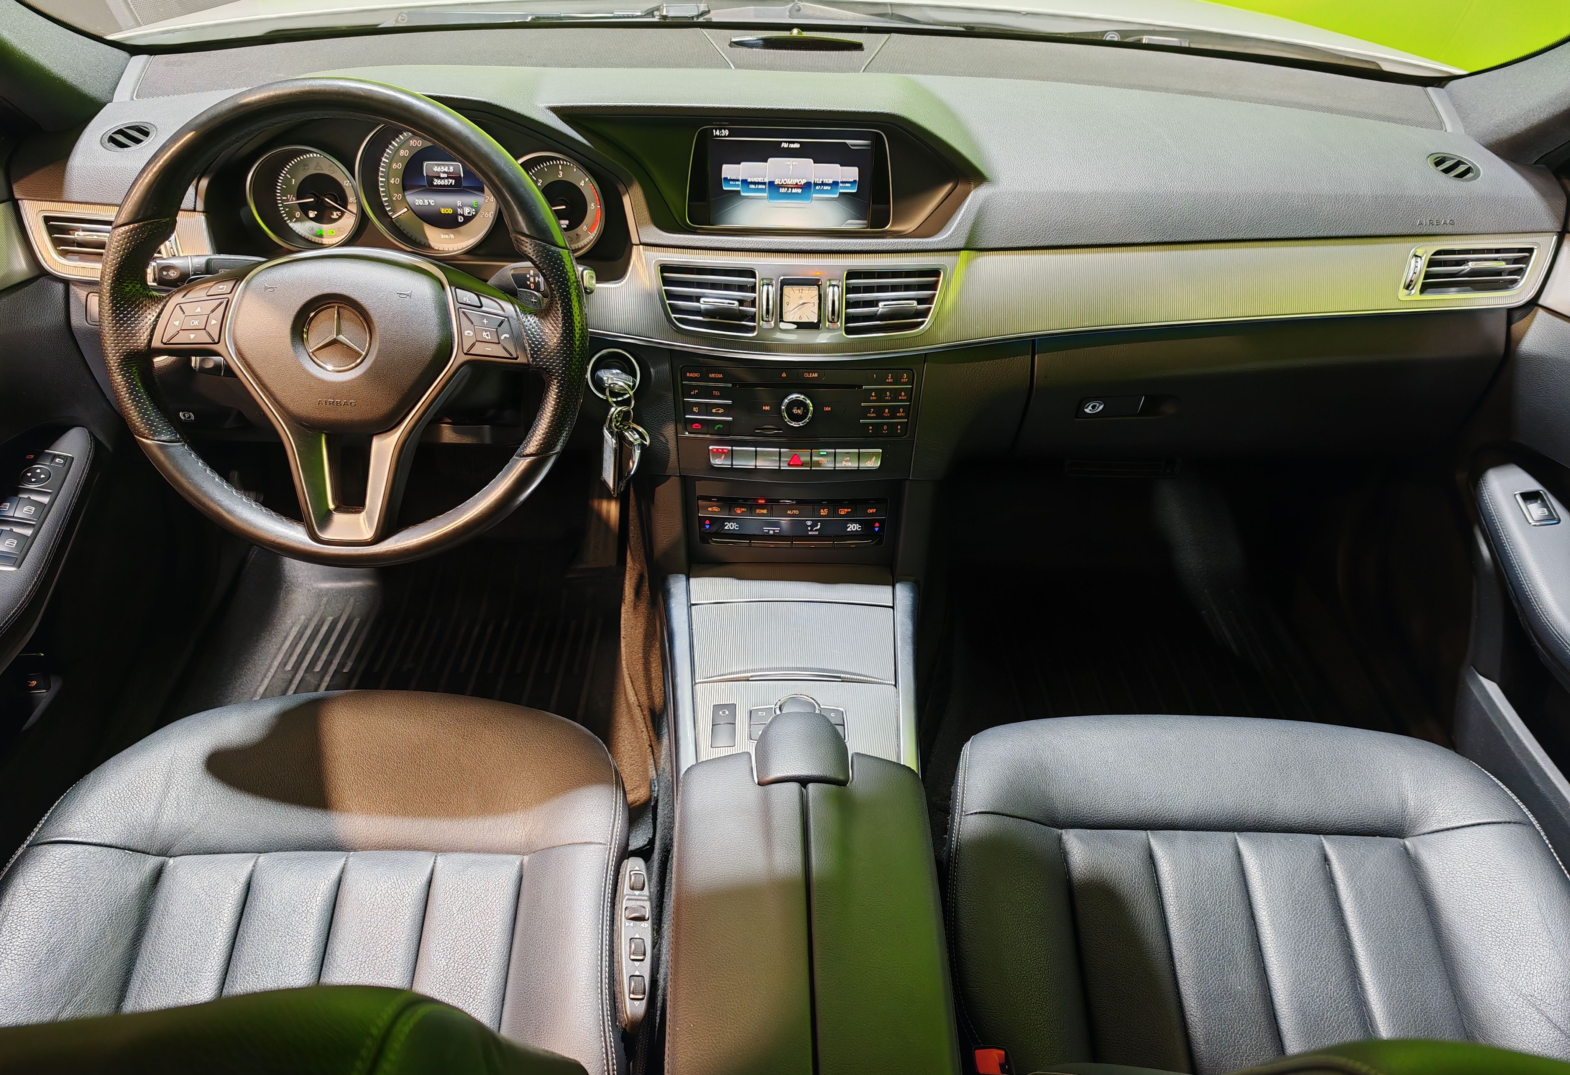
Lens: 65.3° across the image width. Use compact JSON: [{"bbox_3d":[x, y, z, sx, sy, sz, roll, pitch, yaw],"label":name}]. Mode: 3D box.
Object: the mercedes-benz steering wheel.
[{"bbox_3d":[-0.343,-0.164,0.976,0.376,0.376,0.100,2,12,-2],"label":"mercedes-benz steering wheel"}]

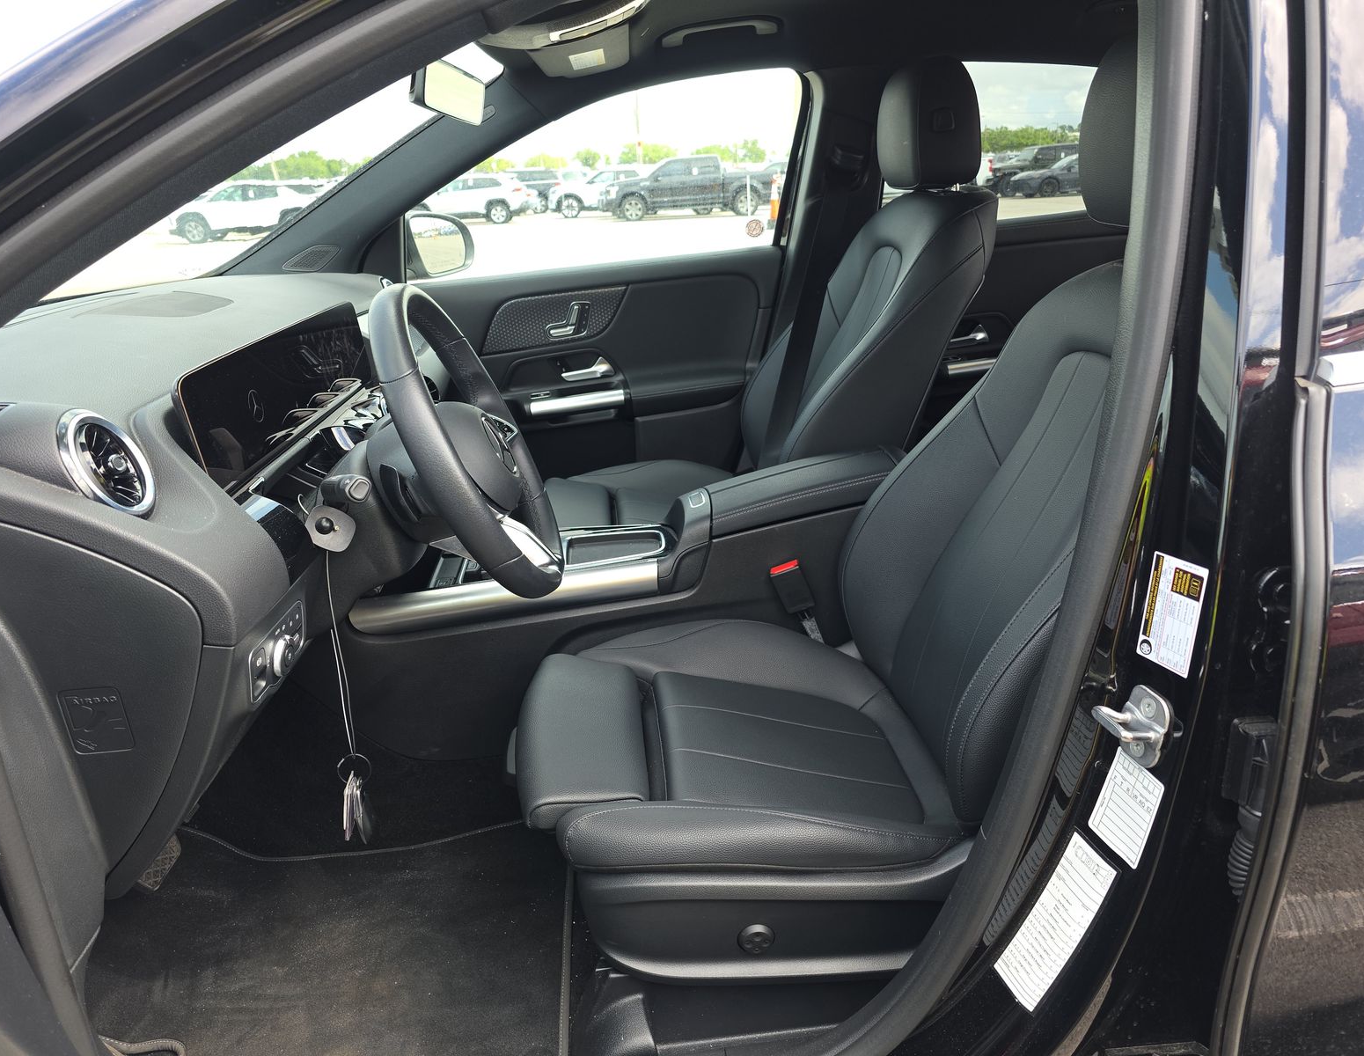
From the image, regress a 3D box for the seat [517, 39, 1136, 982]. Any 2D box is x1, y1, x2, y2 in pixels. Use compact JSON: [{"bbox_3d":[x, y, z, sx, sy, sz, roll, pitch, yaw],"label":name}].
[{"bbox_3d":[0.194,-0.044,1.117,0.825,0.950,0.530,-4,21,-4],"label":"seat"}]

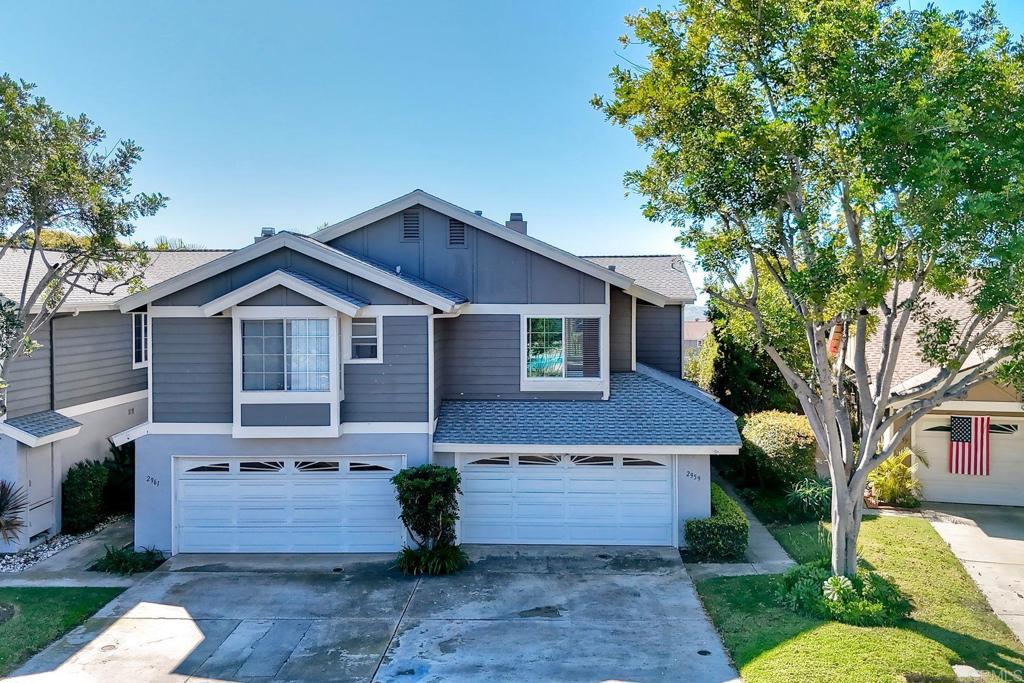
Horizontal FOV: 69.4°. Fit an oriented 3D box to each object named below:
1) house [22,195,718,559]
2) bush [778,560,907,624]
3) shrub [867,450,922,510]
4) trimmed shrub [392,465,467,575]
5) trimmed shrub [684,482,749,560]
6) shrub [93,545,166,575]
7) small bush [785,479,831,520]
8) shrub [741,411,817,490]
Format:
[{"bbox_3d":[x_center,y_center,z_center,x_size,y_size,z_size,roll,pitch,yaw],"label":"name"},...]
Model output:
[{"bbox_3d":[-2.850,0.200,20.900,15.600,8.100,10.500,0,3,0],"label":"house"},{"bbox_3d":[5.907,4.406,13.300,2.200,0.650,1.900,0,3,0],"label":"bush"},{"bbox_3d":[9.593,3.427,18.500,1.350,1.350,1.300,0,3,0],"label":"shrub"},{"bbox_3d":[-1.740,3.670,15.600,1.500,2.100,1.400,0,3,0],"label":"trimmed shrub"},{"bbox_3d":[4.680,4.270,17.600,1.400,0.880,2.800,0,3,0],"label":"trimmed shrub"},{"bbox_3d":[-8.037,4.527,15.500,1.450,0.420,1.000,0,3,0],"label":"shrub"},{"bbox_3d":[7.442,3.877,18.500,1.150,0.900,1.100,0,3,0],"label":"small bush"},{"bbox_3d":[7.459,3.051,20.700,2.150,2.200,2.100,0,3,0],"label":"shrub"}]

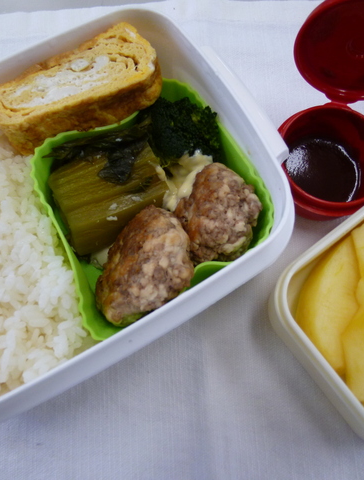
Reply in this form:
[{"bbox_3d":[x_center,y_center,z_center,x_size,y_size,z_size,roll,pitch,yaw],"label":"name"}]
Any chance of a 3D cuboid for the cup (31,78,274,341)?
[{"bbox_3d":[-0.015,-0.014,0.213,0.090,0.038,0.092,-28,73,-5],"label":"cup"}]

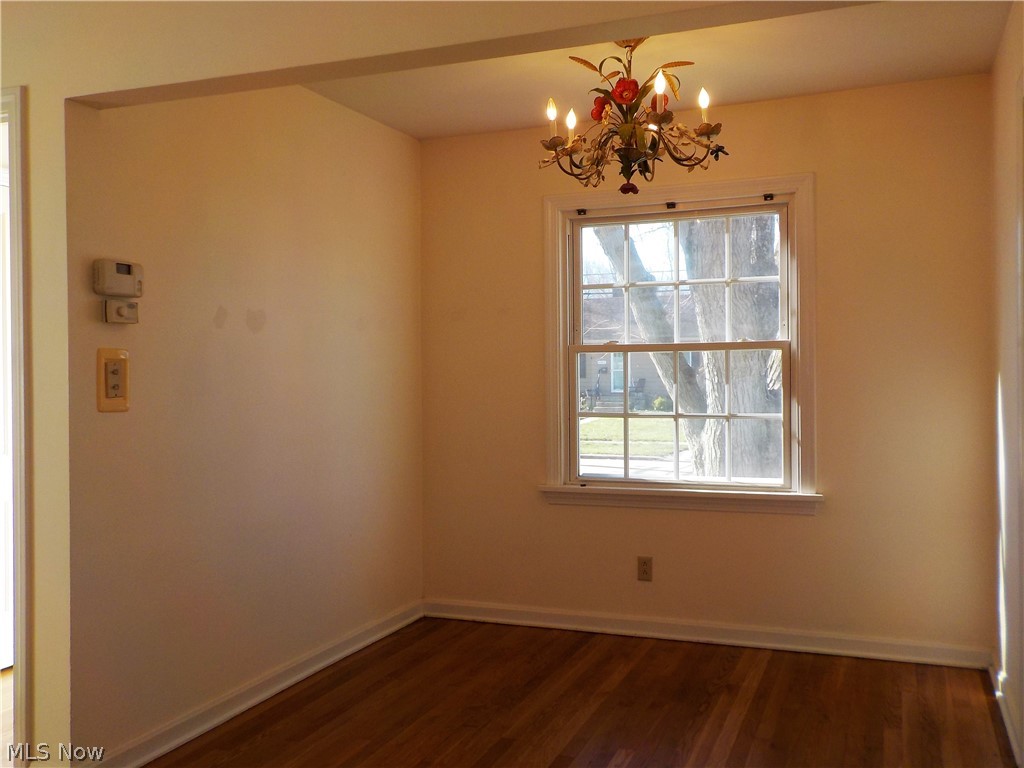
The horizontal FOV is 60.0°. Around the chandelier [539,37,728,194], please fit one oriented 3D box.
[{"bbox_3d":[0.429,-0.963,3.152,0.660,0.565,0.660,0,0,20],"label":"chandelier"}]

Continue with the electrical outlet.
[{"bbox_3d":[0.622,0.864,4.143,0.070,0.114,0.009,0,0,20],"label":"electrical outlet"}]

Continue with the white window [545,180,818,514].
[{"bbox_3d":[0.742,-0.165,4.097,1.285,1.490,0.120,0,0,20],"label":"white window"}]

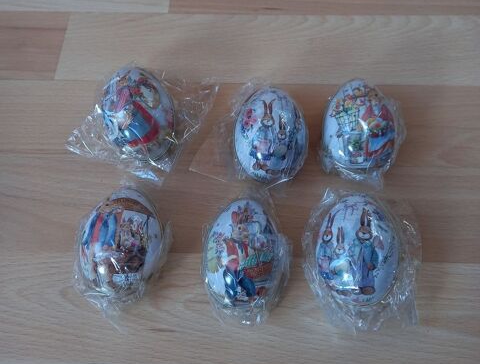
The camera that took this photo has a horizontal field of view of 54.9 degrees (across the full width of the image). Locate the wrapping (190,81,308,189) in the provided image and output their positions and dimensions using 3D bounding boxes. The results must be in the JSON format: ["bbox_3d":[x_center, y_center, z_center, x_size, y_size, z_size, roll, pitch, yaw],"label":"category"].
[{"bbox_3d":[0.005,-0.033,0.303,0.080,0.049,0.072,-3,66,1],"label":"wrapping"}]

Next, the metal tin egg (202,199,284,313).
[{"bbox_3d":[0.001,0.041,0.271,0.046,0.046,0.067,0,66,2],"label":"metal tin egg"}]

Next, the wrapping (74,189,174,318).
[{"bbox_3d":[-0.072,0.037,0.274,0.054,0.049,0.080,3,66,3],"label":"wrapping"}]

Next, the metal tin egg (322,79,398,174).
[{"bbox_3d":[0.078,-0.037,0.303,0.046,0.046,0.067,5,66,4],"label":"metal tin egg"}]

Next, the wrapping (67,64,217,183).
[{"bbox_3d":[-0.067,-0.042,0.309,0.113,0.049,0.086,-14,66,-4],"label":"wrapping"}]

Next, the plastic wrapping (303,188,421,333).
[{"bbox_3d":[0.073,0.042,0.267,0.072,0.049,0.082,6,66,5],"label":"plastic wrapping"}]

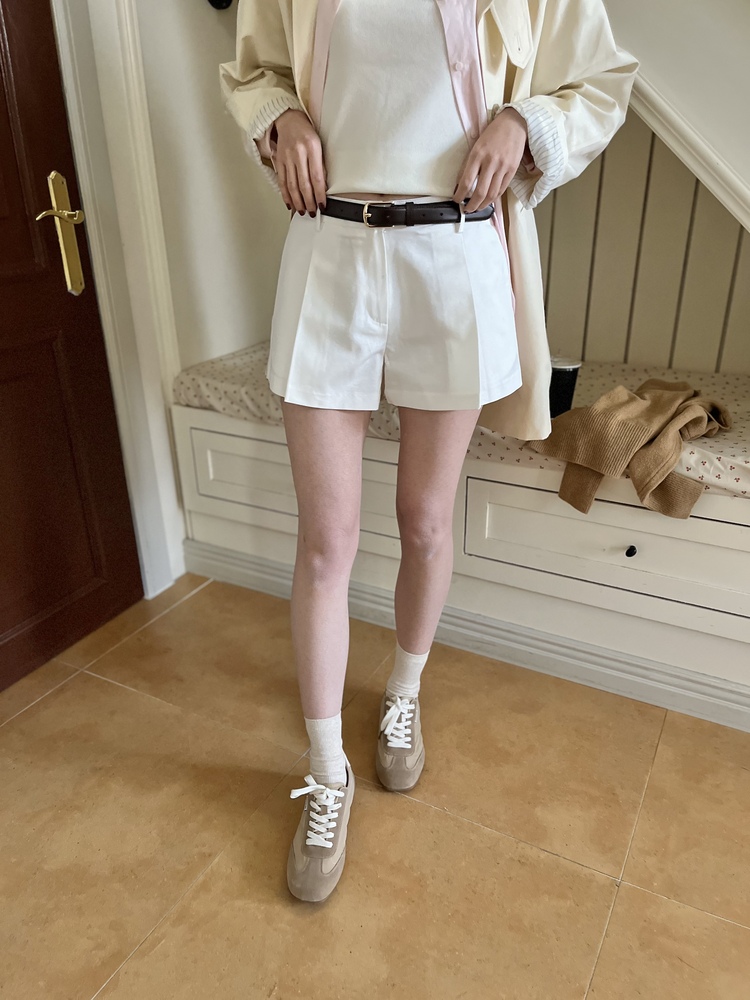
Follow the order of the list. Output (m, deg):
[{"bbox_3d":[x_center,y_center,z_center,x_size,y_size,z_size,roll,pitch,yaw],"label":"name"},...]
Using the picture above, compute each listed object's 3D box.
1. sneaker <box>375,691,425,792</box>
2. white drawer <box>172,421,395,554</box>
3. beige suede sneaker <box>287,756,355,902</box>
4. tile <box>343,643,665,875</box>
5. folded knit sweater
[{"bbox_3d":[0.051,0.433,1.472,0.096,0.100,0.263,0,24,2],"label":"sneaker"},{"bbox_3d":[-0.079,-0.108,1.971,0.705,0.190,0.360,11,27,26],"label":"white drawer"},{"bbox_3d":[-0.083,0.526,1.268,0.096,0.100,0.263,2,24,6],"label":"beige suede sneaker"},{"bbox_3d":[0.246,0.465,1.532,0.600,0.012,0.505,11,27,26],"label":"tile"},{"bbox_3d":[0.546,-0.128,1.574,0.345,0.215,0.410,11,27,26],"label":"folded knit sweater"}]

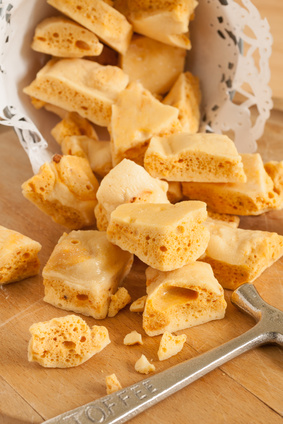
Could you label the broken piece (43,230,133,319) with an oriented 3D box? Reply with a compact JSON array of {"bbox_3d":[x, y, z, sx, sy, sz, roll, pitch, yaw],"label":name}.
[{"bbox_3d":[-0.029,0.033,0.471,0.036,0.019,0.037,11,39,13],"label":"broken piece"}]

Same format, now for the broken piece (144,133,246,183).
[{"bbox_3d":[0.032,-0.032,0.523,0.057,0.019,0.021,1,38,1],"label":"broken piece"}]

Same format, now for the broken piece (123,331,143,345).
[{"bbox_3d":[-0.004,0.063,0.443,0.009,0.005,0.005,-5,38,-6],"label":"broken piece"}]

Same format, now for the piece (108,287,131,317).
[{"bbox_3d":[-0.011,0.046,0.460,0.008,0.011,0.009,-27,46,-30],"label":"piece"}]

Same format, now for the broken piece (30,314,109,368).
[{"bbox_3d":[-0.035,0.064,0.435,0.040,0.013,0.021,-4,38,-5],"label":"broken piece"}]

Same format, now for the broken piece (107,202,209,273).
[{"bbox_3d":[0.009,0.013,0.461,0.048,0.021,0.028,5,24,1],"label":"broken piece"}]

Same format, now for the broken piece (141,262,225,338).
[{"bbox_3d":[0.022,0.044,0.454,0.036,0.021,0.024,-9,39,-12],"label":"broken piece"}]

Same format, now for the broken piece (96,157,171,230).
[{"bbox_3d":[-0.006,-0.010,0.513,0.033,0.022,0.027,6,49,23],"label":"broken piece"}]

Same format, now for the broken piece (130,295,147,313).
[{"bbox_3d":[-0.001,0.048,0.462,0.009,0.006,0.006,-16,41,-19],"label":"broken piece"}]

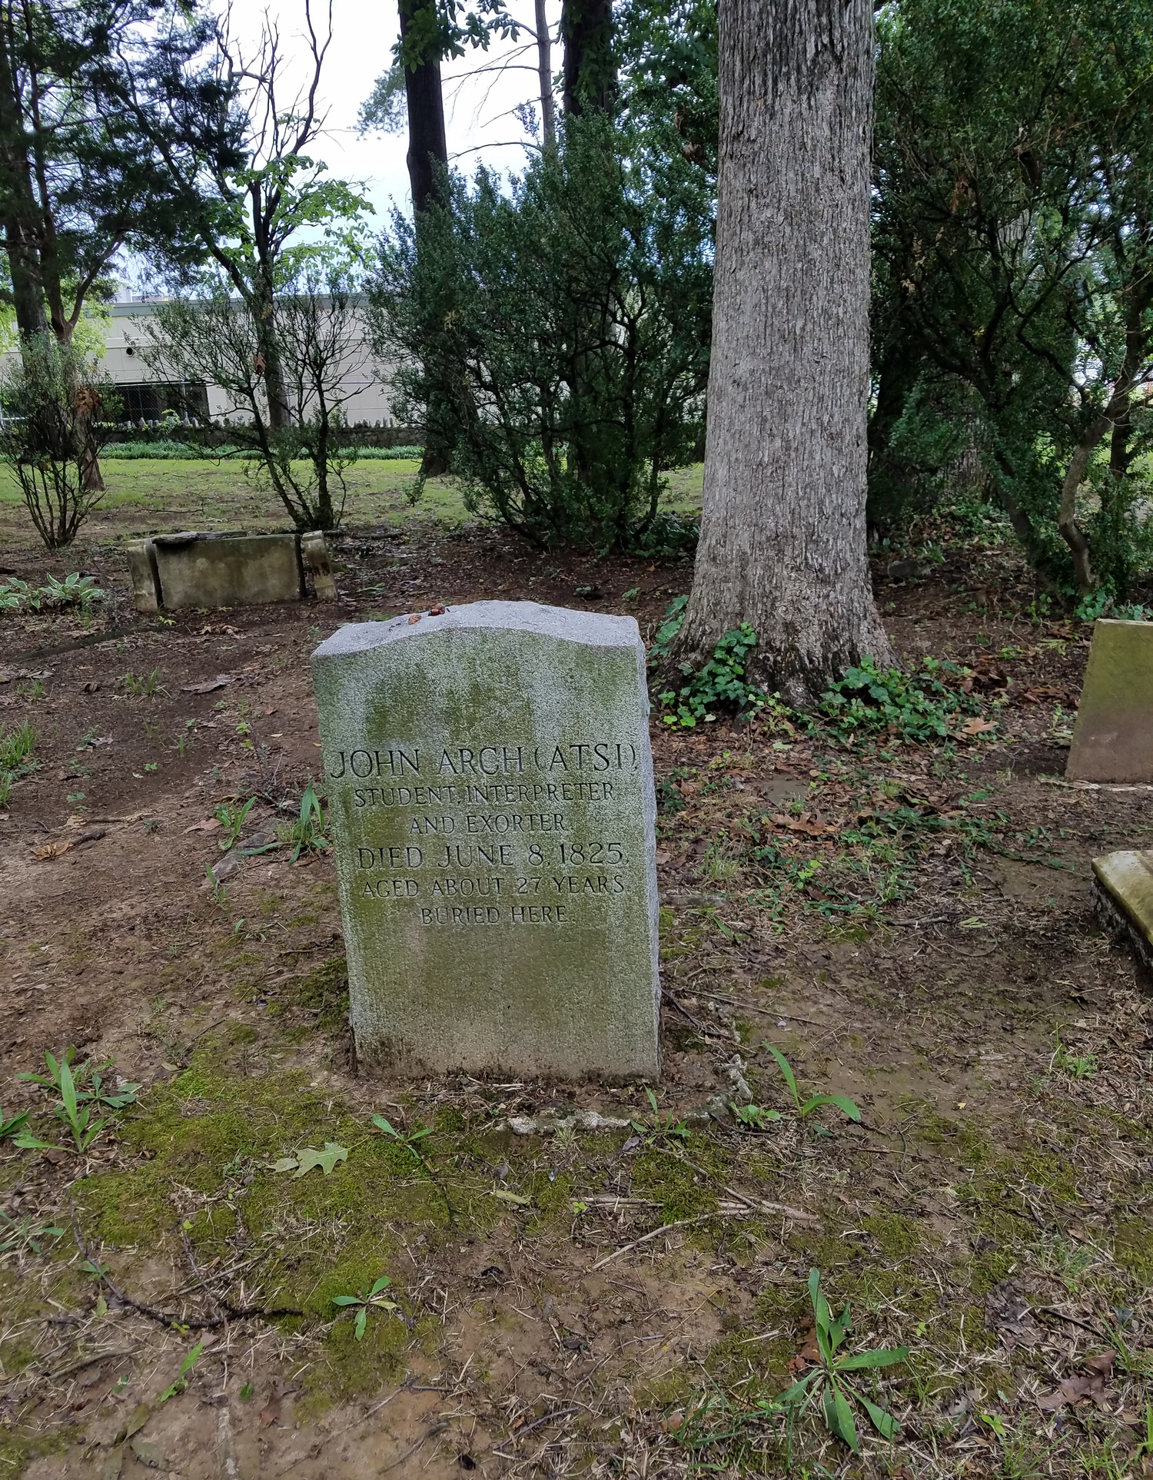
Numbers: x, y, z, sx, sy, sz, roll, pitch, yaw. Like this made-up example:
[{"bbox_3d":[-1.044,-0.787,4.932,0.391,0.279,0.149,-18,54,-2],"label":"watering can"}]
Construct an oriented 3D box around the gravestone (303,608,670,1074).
[{"bbox_3d":[-0.174,0.234,2.636,0.695,1.036,0.290,-2,16,4],"label":"gravestone"}]

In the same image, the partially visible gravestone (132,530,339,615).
[{"bbox_3d":[-2.814,-1.418,9.457,1.560,0.550,0.680,-6,17,-16],"label":"partially visible gravestone"}]

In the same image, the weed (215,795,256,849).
[{"bbox_3d":[-1.213,0.291,4.091,0.130,0.130,0.150,-1,16,0],"label":"weed"}]

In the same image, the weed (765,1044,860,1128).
[{"bbox_3d":[0.469,0.692,2.313,0.190,0.125,0.080,0,17,0],"label":"weed"}]

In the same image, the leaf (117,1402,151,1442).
[{"bbox_3d":[-0.623,0.959,1.627,0.034,0.014,0.080,10,20,30],"label":"leaf"}]

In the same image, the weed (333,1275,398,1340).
[{"bbox_3d":[-0.330,0.891,1.817,0.098,0.033,0.108,0,17,0],"label":"weed"}]

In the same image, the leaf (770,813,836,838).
[{"bbox_3d":[0.746,0.280,3.805,0.210,0.040,0.120,0,17,0],"label":"leaf"}]

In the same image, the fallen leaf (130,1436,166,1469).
[{"bbox_3d":[-0.627,1.042,1.691,0.078,0.012,0.033,9,19,32],"label":"fallen leaf"}]

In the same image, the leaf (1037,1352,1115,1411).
[{"bbox_3d":[0.728,0.933,1.685,0.120,0.030,0.070,-7,18,-21],"label":"leaf"}]

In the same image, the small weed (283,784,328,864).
[{"bbox_3d":[-0.946,0.280,4.005,0.145,0.195,0.190,-1,16,0],"label":"small weed"}]

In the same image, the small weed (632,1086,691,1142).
[{"bbox_3d":[0.166,0.733,2.264,0.113,0.075,0.075,0,17,0],"label":"small weed"}]

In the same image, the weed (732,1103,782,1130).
[{"bbox_3d":[0.355,0.747,2.289,0.098,0.032,0.055,0,17,0],"label":"weed"}]

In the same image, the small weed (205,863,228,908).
[{"bbox_3d":[-1.016,0.412,3.262,0.055,0.105,0.055,0,17,0],"label":"small weed"}]

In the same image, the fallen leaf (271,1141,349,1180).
[{"bbox_3d":[-0.504,0.790,2.174,0.145,0.018,0.080,-4,18,-14],"label":"fallen leaf"}]

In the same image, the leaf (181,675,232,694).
[{"bbox_3d":[-2.063,-0.317,6.381,0.270,0.045,0.160,-14,21,-38],"label":"leaf"}]

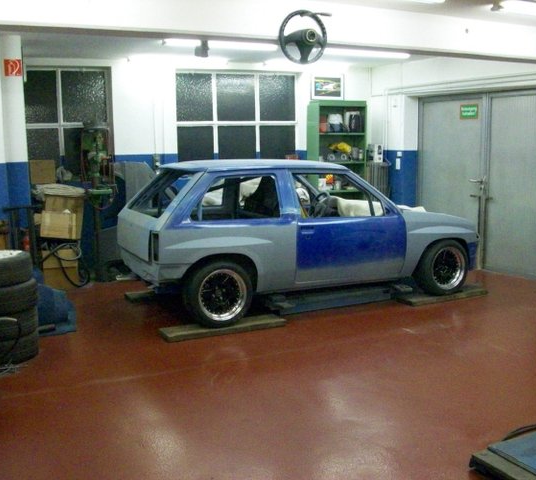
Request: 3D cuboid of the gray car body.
[{"bbox_3d":[0.358,-0.227,6.179,3.450,1.160,1.540,-5,10,-24],"label":"gray car body"}]

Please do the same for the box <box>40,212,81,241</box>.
[{"bbox_3d":[-2.268,-0.154,6.830,0.360,0.300,0.250,1,9,12],"label":"box"}]

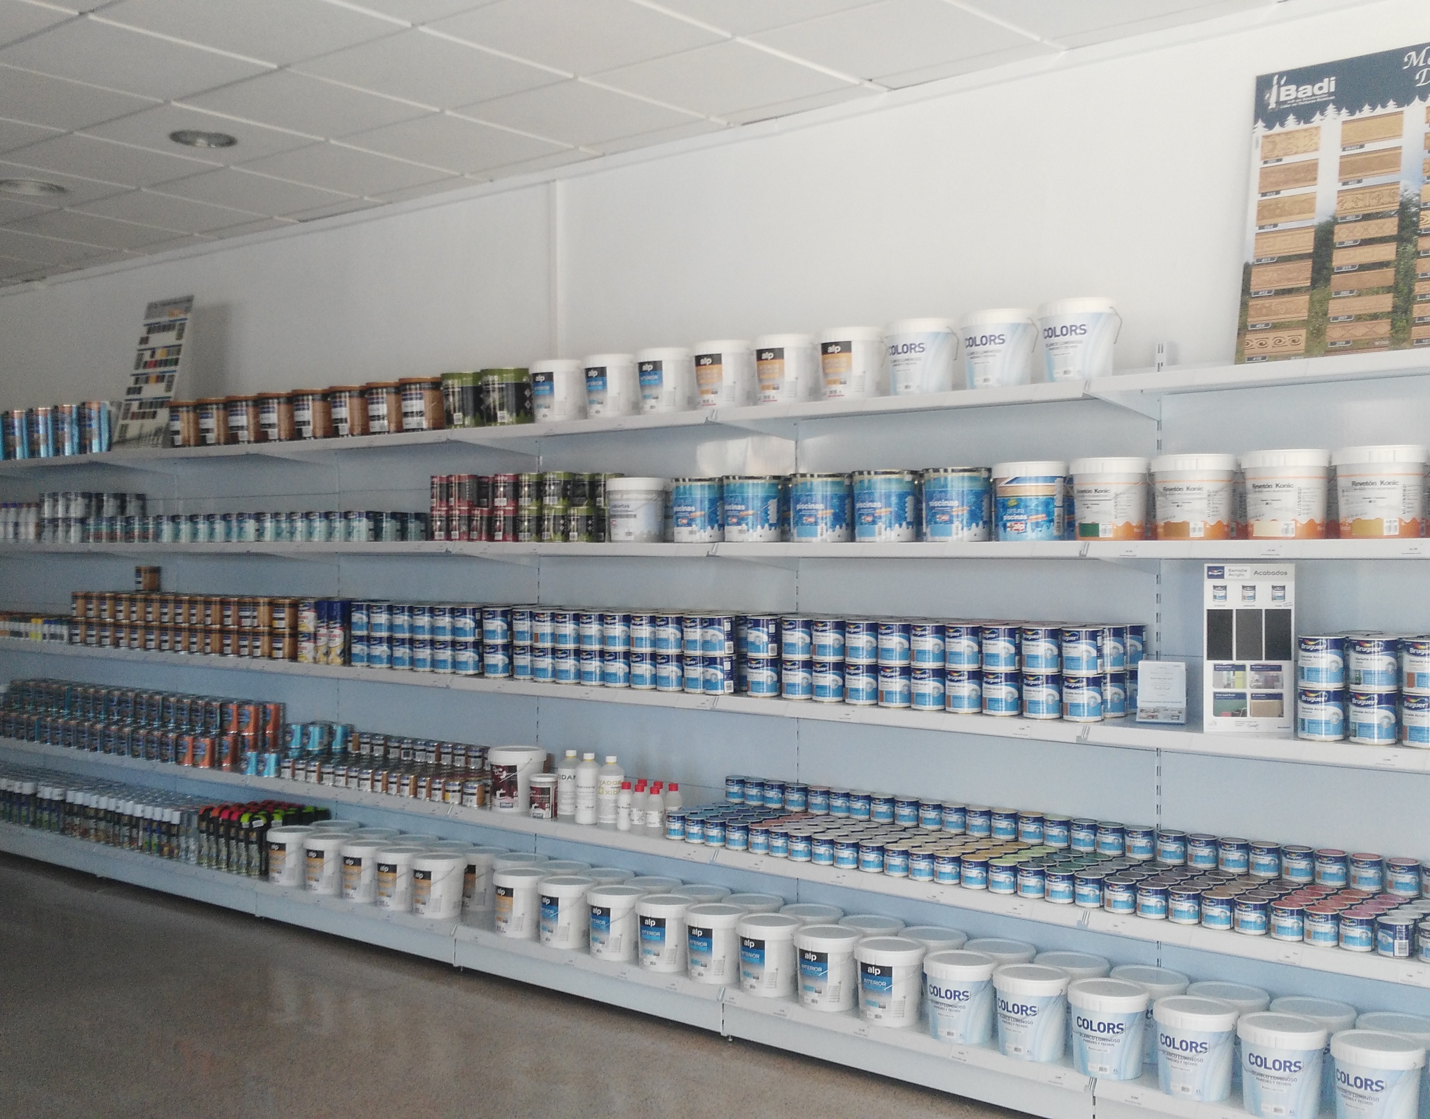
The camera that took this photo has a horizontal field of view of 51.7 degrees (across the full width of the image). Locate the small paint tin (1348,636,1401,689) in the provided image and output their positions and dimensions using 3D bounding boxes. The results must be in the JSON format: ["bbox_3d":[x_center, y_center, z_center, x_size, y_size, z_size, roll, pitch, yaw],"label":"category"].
[{"bbox_3d":[1.486,0.233,3.329,0.102,0.117,0.102,1,1,38],"label":"small paint tin"}]

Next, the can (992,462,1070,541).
[{"bbox_3d":[0.843,-0.149,3.931,0.195,0.203,0.195,1,1,39],"label":"can"}]

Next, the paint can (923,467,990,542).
[{"bbox_3d":[0.673,-0.150,4.097,0.185,0.196,0.185,0,1,32],"label":"paint can"}]

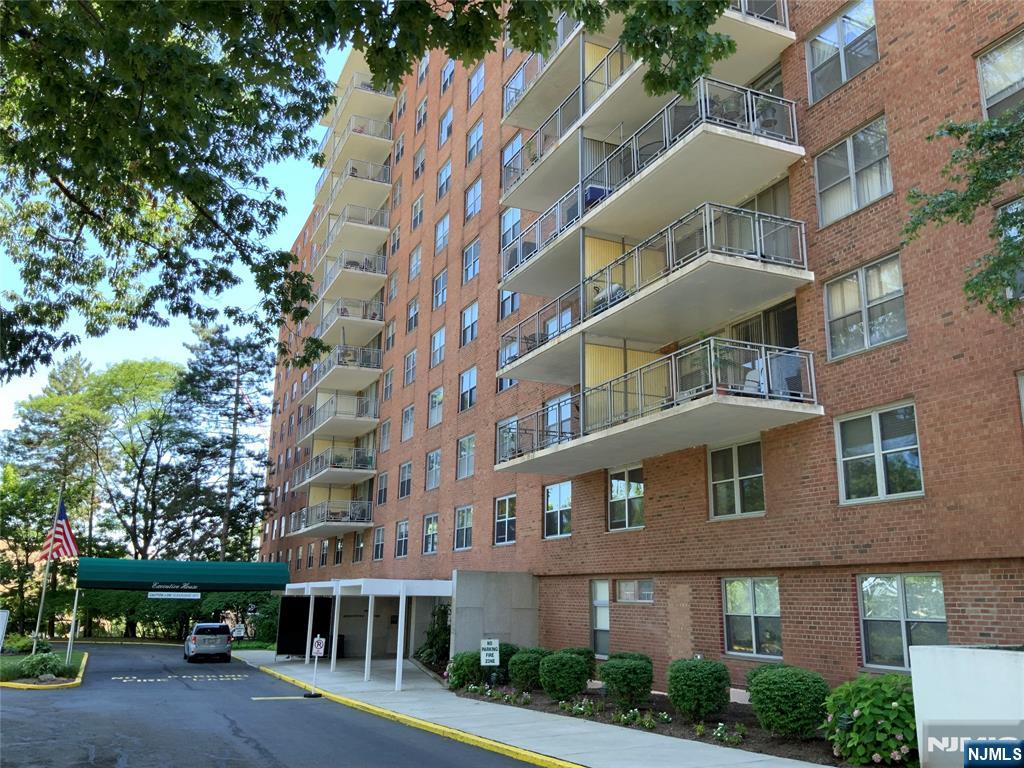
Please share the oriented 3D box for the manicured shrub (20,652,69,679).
[{"bbox_3d":[-14.472,8.695,26.500,1.400,0.750,1.300,7,-15,-23],"label":"manicured shrub"}]

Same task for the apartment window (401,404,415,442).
[{"bbox_3d":[-4.771,1.827,39.714,0.140,1.500,1.720,7,-15,-24],"label":"apartment window"}]

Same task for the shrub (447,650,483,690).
[{"bbox_3d":[-1.109,7.027,21.166,1.000,0.930,1.000,1,-14,0],"label":"shrub"}]

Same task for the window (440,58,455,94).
[{"bbox_3d":[-2.964,-14.402,40.342,0.150,1.560,1.660,7,-15,-24],"label":"window"}]

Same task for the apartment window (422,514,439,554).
[{"bbox_3d":[-3.247,6.087,34.833,0.140,1.510,1.710,7,-15,-24],"label":"apartment window"}]

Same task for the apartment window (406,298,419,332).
[{"bbox_3d":[-4.715,-3.323,41.041,0.150,1.560,1.660,7,-15,-24],"label":"apartment window"}]

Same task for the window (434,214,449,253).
[{"bbox_3d":[-3.073,-6.657,38.321,0.140,1.500,1.720,7,-15,-24],"label":"window"}]

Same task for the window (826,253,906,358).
[{"bbox_3d":[6.265,-1.304,15.304,0.140,1.510,1.710,7,-15,-24],"label":"window"}]

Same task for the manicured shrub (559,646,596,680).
[{"bbox_3d":[1.608,7.137,21.384,1.020,1.020,1.020,1,-14,0],"label":"manicured shrub"}]

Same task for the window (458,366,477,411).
[{"bbox_3d":[-1.662,0.240,33.276,0.150,1.560,1.660,7,-15,-24],"label":"window"}]

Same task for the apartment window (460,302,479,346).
[{"bbox_3d":[-1.609,-2.333,33.738,0.140,1.500,1.720,7,-15,-24],"label":"apartment window"}]

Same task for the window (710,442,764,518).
[{"bbox_3d":[4.680,2.040,17.965,0.140,1.510,1.710,7,-15,-24],"label":"window"}]

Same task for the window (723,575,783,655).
[{"bbox_3d":[4.979,4.823,17.804,0.150,1.556,1.797,7,-15,-24],"label":"window"}]

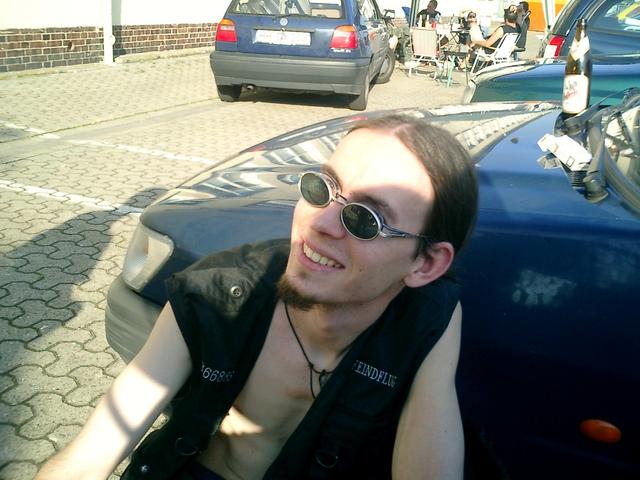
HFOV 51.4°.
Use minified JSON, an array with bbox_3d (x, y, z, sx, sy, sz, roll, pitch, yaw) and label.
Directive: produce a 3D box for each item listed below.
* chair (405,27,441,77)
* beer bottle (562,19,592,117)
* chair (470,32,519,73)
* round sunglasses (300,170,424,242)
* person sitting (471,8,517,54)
[{"bbox_3d":[1.676,-3.040,10.812,0.530,0.750,0.580,6,21,7],"label":"chair"},{"bbox_3d":[0.703,-0.465,1.804,0.070,0.258,0.070,3,19,18],"label":"beer bottle"},{"bbox_3d":[3.089,-3.281,11.701,0.600,0.740,0.530,20,26,37],"label":"chair"},{"bbox_3d":[0.055,-0.030,0.740,0.126,0.043,0.135,37,21,31],"label":"round sunglasses"},{"bbox_3d":[2.928,-3.531,11.768,0.860,1.130,0.520,19,26,35],"label":"person sitting"}]

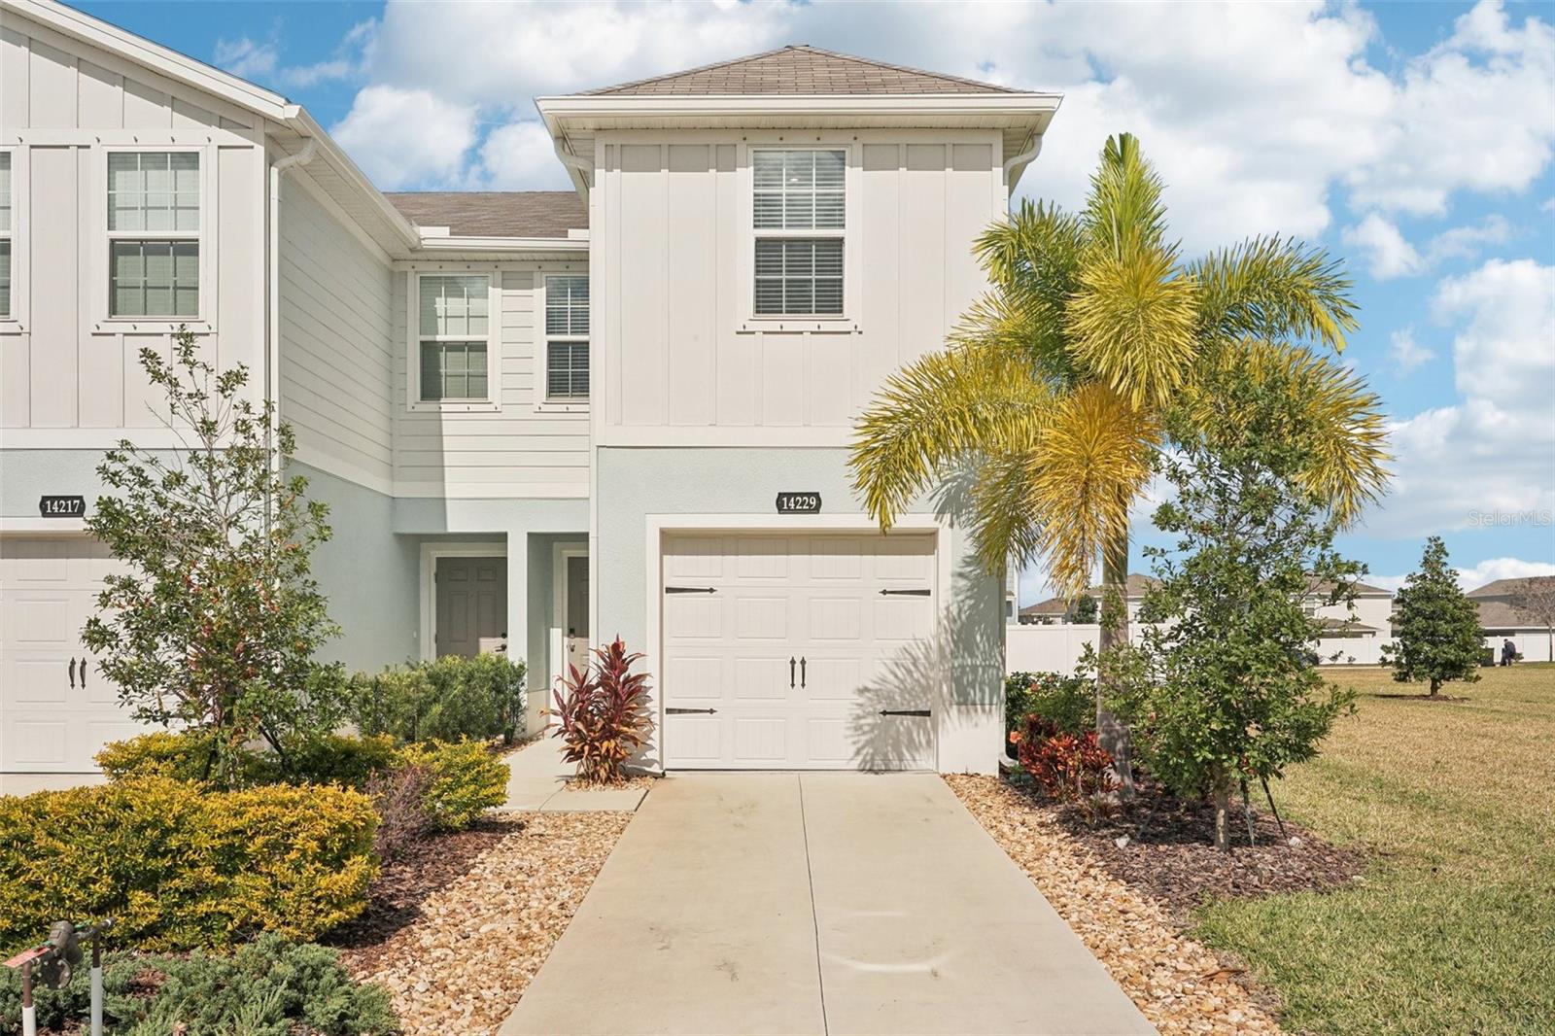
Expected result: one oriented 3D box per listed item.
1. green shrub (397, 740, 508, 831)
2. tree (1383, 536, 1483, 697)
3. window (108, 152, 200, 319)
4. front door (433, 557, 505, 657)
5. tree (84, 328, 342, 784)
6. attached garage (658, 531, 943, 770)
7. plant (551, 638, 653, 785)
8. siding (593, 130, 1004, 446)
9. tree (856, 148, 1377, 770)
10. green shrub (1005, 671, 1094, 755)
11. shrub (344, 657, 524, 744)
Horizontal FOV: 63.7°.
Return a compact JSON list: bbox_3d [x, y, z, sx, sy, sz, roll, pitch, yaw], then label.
[{"bbox_3d":[-2.271,1.858,8.750,0.800,0.650,0.750,0,-3,0],"label":"green shrub"},{"bbox_3d":[12.562,1.885,24.000,1.930,3.060,1.900,0,-3,0],"label":"tree"},{"bbox_3d":[-5.480,-2.485,11.000,0.820,1.480,0.110,0,-3,0],"label":"window"},{"bbox_3d":[-3.823,1.522,15.700,0.920,2.040,0.070,0,-3,0],"label":"front door"},{"bbox_3d":[-4.146,0.321,9.200,1.900,3.450,1.800,0,-3,0],"label":"tree"},{"bbox_3d":[0.194,1.184,11.100,2.450,2.120,0.100,0,-3,0],"label":"attached garage"},{"bbox_3d":[-1.465,1.611,10.450,0.850,1.230,0.780,0,-3,0],"label":"plant"},{"bbox_3d":[0.186,-2.007,10.950,3.600,2.760,0.140,0,-3,0],"label":"siding"},{"bbox_3d":[2.704,-0.442,9.900,4.200,5.150,3.700,0,-3,0],"label":"tree"},{"bbox_3d":[2.503,1.872,11.700,0.950,0.930,0.920,0,-3,0],"label":"green shrub"},{"bbox_3d":[-3.525,1.891,13.000,1.850,0.950,0.900,0,-3,0],"label":"shrub"}]

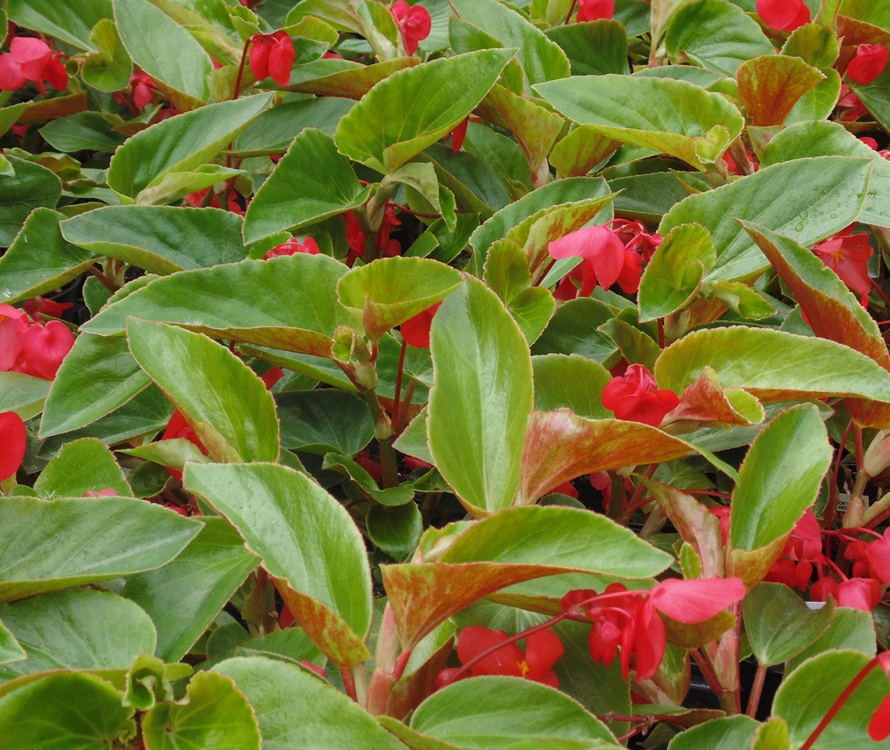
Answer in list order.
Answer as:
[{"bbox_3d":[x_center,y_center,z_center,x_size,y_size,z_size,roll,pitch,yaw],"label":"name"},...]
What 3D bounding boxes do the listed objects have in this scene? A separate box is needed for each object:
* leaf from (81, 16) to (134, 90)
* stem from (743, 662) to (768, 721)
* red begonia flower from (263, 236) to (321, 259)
[{"bbox_3d":[-0.210,-0.200,1.170,0.034,0.045,0.022,0,35,0],"label":"leaf"},{"bbox_3d":[0.132,0.136,0.800,0.004,0.032,0.005,9,34,-6],"label":"stem"},{"bbox_3d":[-0.081,-0.060,0.985,0.034,0.033,0.026,0,35,0],"label":"red begonia flower"}]

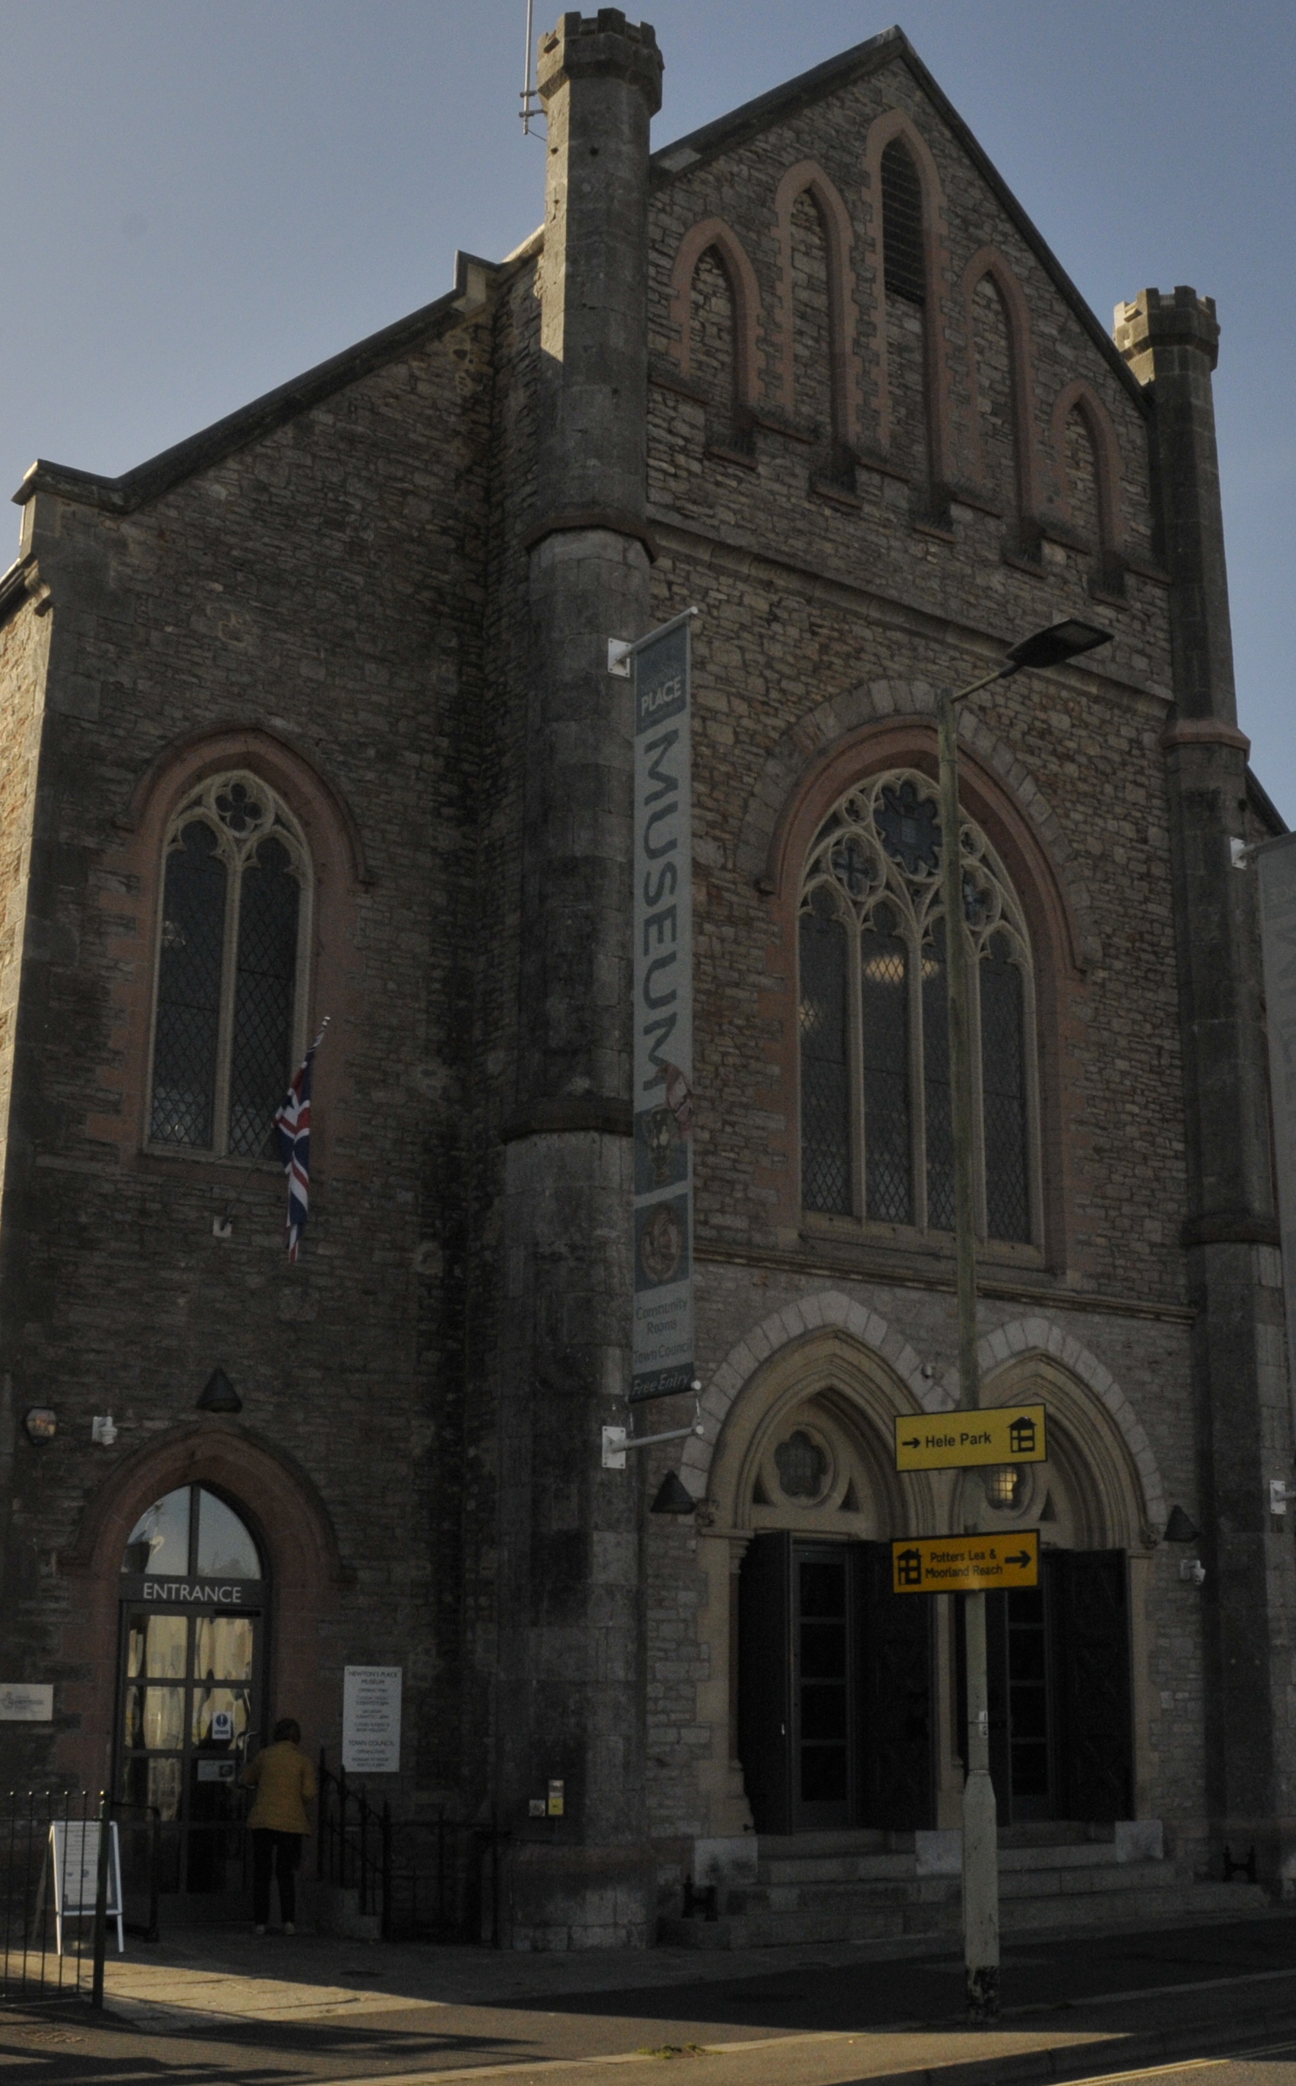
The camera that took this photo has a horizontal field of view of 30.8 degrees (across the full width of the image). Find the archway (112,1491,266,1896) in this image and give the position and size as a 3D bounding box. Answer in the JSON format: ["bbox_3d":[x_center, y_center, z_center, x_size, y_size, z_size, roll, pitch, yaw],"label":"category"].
[{"bbox_3d":[-3.398,4.861,17.759,1.260,3.150,0.330,11,-19,-33],"label":"archway"}]

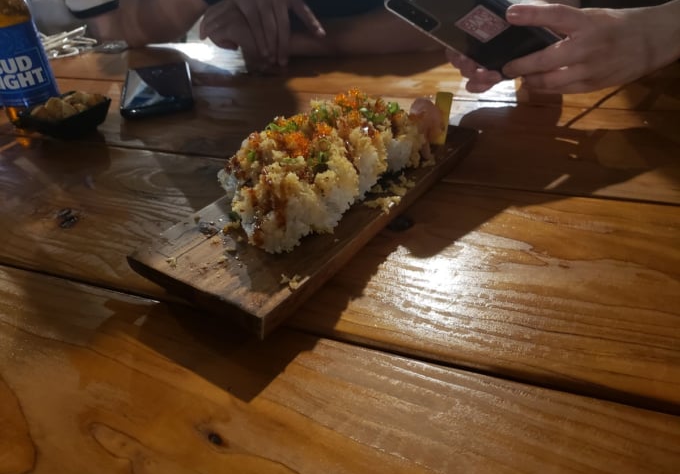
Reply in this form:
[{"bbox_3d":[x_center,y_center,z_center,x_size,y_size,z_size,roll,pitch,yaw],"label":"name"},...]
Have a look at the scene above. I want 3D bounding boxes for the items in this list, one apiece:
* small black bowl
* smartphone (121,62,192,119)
[{"bbox_3d":[-0.289,-0.128,0.549,0.068,0.027,0.071,12,38,22],"label":"small black bowl"},{"bbox_3d":[-0.228,-0.188,0.642,0.079,0.011,0.165,-12,35,-11],"label":"smartphone"}]

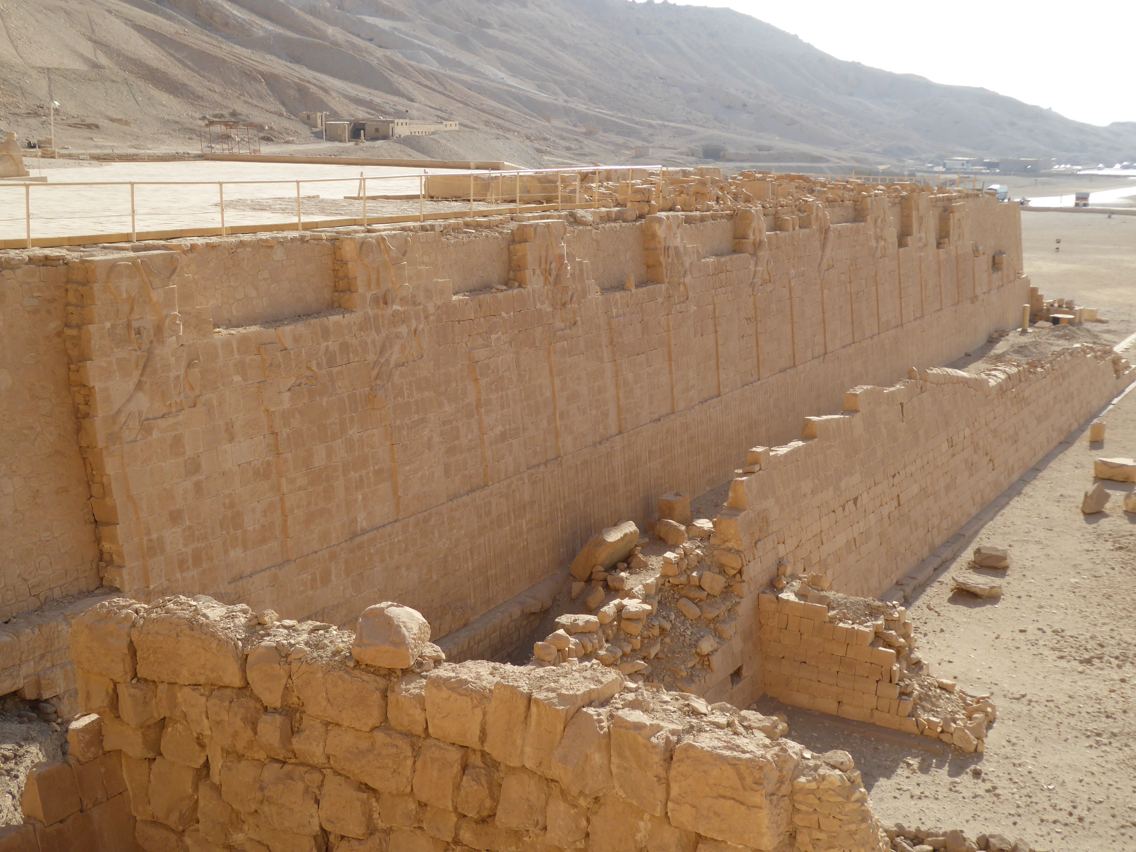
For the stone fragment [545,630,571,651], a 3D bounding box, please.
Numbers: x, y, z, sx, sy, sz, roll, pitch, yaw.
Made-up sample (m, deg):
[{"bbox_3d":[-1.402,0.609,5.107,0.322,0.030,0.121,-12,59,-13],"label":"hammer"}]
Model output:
[{"bbox_3d":[-0.222,4.885,29.870,0.453,0.299,0.371,7,14,30],"label":"stone fragment"}]

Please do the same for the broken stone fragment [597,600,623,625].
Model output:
[{"bbox_3d":[0.790,3.501,24.600,0.390,0.370,0.380,7,14,29],"label":"broken stone fragment"}]

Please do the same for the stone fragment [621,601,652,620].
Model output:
[{"bbox_3d":[1.371,3.718,26.500,0.600,0.250,0.450,1,13,0],"label":"stone fragment"}]

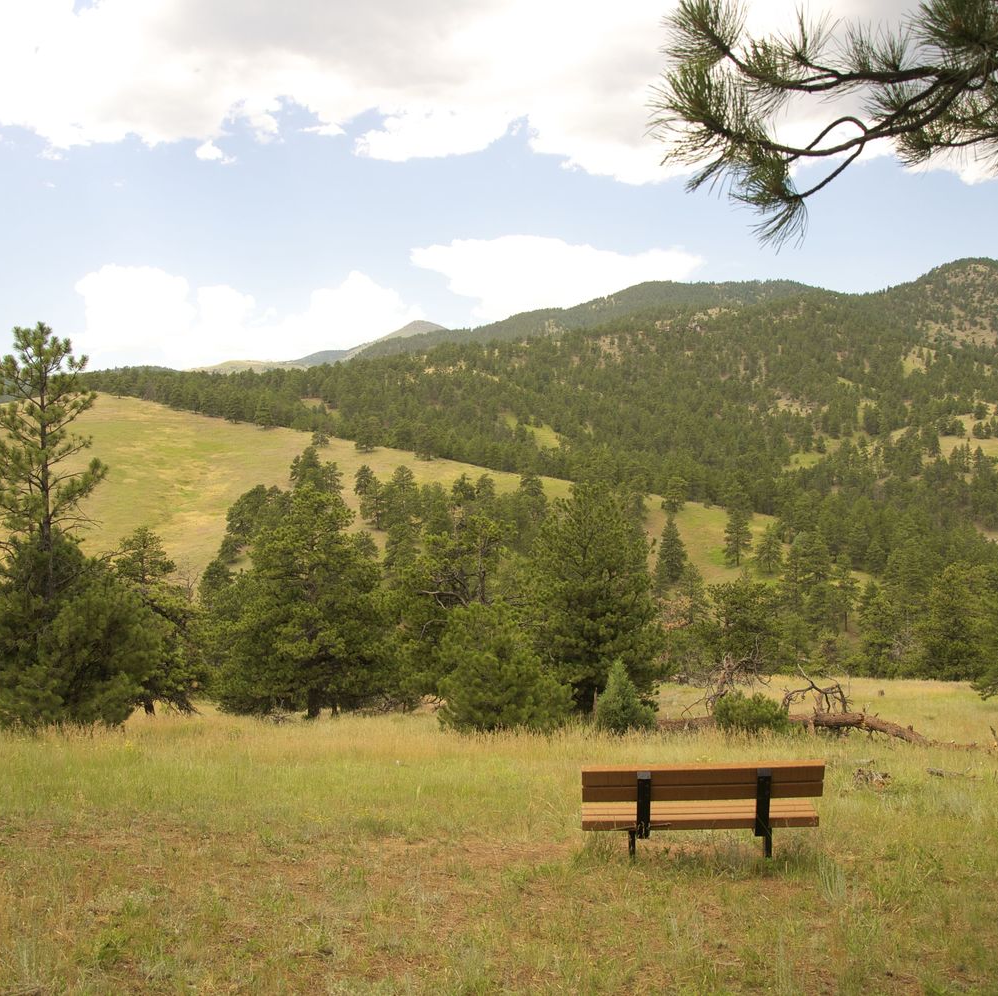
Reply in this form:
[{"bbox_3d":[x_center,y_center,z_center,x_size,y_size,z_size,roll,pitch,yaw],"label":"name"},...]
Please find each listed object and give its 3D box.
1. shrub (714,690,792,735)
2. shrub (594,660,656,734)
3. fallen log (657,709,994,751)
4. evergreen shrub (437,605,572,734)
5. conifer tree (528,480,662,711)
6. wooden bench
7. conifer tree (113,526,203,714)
[{"bbox_3d":[4.368,3.704,19.300,1.349,0.825,1.281,-1,-2,0],"label":"shrub"},{"bbox_3d":[2.332,3.710,20.800,1.128,1.410,1.072,-1,-2,0],"label":"shrub"},{"bbox_3d":[5.267,3.961,18.800,5.331,0.420,0.500,-2,-2,27],"label":"fallen log"},{"bbox_3d":[0.108,3.211,20.800,2.495,2.452,2.370,-1,-2,0],"label":"evergreen shrub"},{"bbox_3d":[2.224,2.319,26.000,3.119,5.478,2.963,-1,-2,0],"label":"conifer tree"},{"bbox_3d":[1.737,2.655,9.600,2.000,0.880,0.640,-1,-2,5],"label":"wooden bench"},{"bbox_3d":[-8.420,2.957,27.000,2.619,4.590,2.488,-1,-2,0],"label":"conifer tree"}]

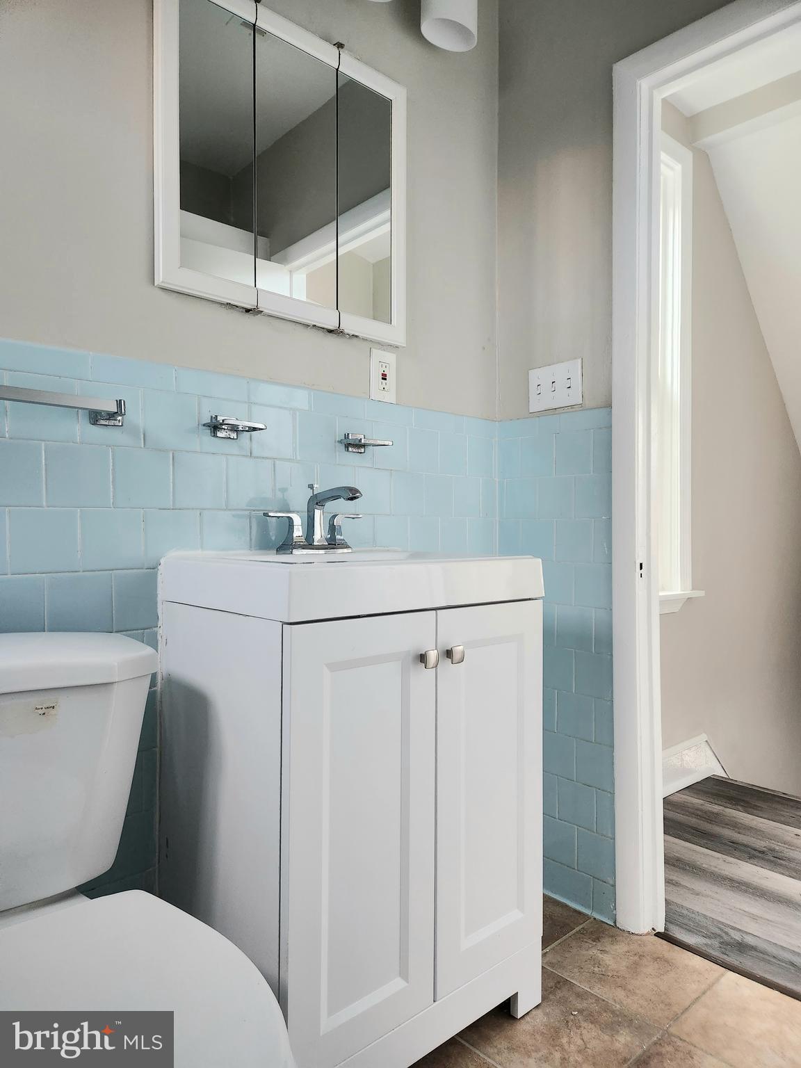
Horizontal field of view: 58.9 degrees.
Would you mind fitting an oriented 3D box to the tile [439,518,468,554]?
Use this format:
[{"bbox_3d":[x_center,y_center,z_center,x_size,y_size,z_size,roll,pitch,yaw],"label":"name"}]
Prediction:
[{"bbox_3d":[0.135,0.010,1.837,0.108,0.105,0.010,0,-1,-43],"label":"tile"}]

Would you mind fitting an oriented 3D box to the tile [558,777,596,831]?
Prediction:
[{"bbox_3d":[0.440,0.670,1.762,0.009,0.108,0.108,0,0,-42],"label":"tile"}]

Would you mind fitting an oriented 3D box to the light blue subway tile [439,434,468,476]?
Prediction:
[{"bbox_3d":[0.135,-0.206,1.838,0.102,0.106,0.010,0,-1,-43],"label":"light blue subway tile"}]

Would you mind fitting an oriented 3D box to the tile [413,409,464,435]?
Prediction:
[{"bbox_3d":[0.098,-0.285,1.804,0.184,0.049,0.010,0,-1,-43],"label":"tile"}]

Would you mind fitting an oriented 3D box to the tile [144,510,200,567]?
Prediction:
[{"bbox_3d":[-0.425,0.011,1.316,0.108,0.108,0.009,0,0,-43],"label":"tile"}]

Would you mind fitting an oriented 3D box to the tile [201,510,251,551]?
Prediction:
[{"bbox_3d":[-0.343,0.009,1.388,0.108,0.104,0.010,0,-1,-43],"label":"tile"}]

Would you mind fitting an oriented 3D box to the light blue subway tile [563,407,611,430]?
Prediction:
[{"bbox_3d":[0.460,-0.278,1.752,0.010,0.050,0.143,0,-1,-43],"label":"light blue subway tile"}]

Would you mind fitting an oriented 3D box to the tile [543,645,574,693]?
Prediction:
[{"bbox_3d":[0.399,0.342,1.809,0.009,0.108,0.108,0,0,-42],"label":"tile"}]

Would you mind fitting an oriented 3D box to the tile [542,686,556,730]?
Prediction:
[{"bbox_3d":[0.363,0.453,1.855,0.010,0.108,0.107,0,-1,-43],"label":"tile"}]

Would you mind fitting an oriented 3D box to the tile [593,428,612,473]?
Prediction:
[{"bbox_3d":[0.492,-0.201,1.717,0.010,0.108,0.050,0,-1,-43],"label":"tile"}]

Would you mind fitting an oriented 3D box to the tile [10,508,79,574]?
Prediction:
[{"bbox_3d":[-0.583,0.011,1.163,0.108,0.108,0.010,0,-1,-43],"label":"tile"}]

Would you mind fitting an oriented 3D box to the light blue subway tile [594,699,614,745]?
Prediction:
[{"bbox_3d":[0.491,0.452,1.707,0.009,0.108,0.057,0,0,-42],"label":"light blue subway tile"}]

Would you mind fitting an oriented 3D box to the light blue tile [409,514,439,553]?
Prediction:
[{"bbox_3d":[0.057,0.011,1.764,0.108,0.105,0.010,0,-1,-43],"label":"light blue tile"}]

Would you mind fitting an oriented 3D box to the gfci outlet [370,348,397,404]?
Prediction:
[{"bbox_3d":[-0.038,-0.371,1.678,0.075,0.119,0.010,0,-1,-43],"label":"gfci outlet"}]

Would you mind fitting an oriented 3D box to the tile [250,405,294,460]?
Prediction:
[{"bbox_3d":[-0.266,-0.207,1.471,0.108,0.108,0.010,0,-1,-43],"label":"tile"}]

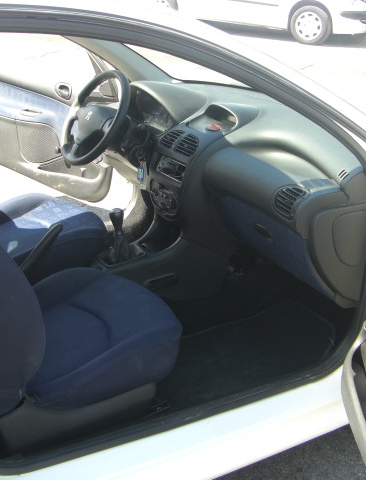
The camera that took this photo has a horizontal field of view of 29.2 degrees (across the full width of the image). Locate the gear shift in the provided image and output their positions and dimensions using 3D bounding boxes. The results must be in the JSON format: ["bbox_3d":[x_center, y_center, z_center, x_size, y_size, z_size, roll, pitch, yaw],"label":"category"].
[{"bbox_3d":[-0.212,-0.011,2.251,0.095,0.190,0.085,-11,27,-27],"label":"gear shift"}]

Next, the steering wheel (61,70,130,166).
[{"bbox_3d":[-0.303,-0.410,2.432,0.110,0.380,0.380,27,6,-37],"label":"steering wheel"}]

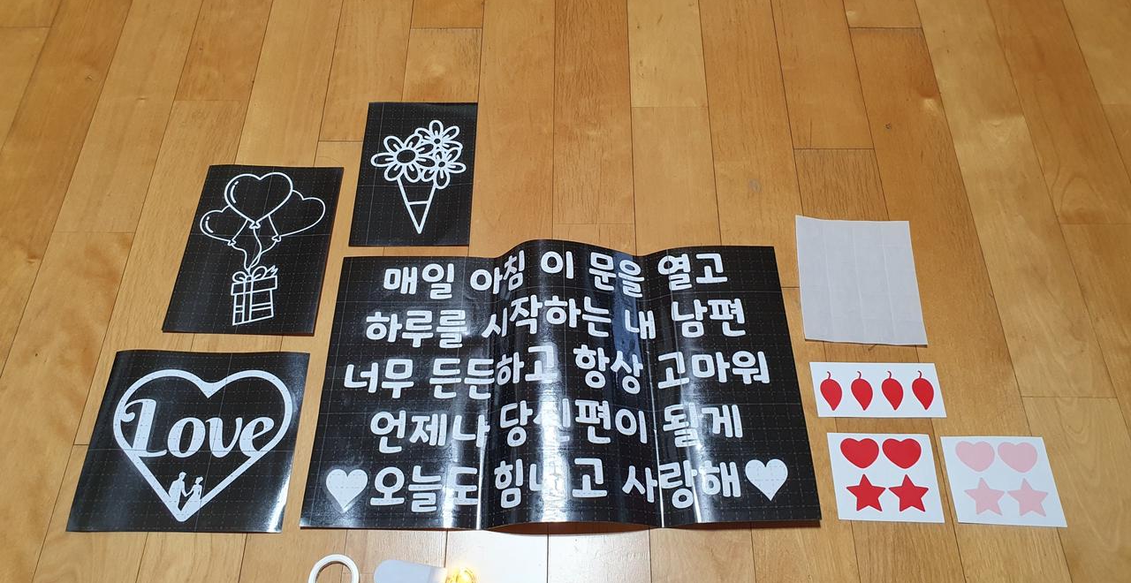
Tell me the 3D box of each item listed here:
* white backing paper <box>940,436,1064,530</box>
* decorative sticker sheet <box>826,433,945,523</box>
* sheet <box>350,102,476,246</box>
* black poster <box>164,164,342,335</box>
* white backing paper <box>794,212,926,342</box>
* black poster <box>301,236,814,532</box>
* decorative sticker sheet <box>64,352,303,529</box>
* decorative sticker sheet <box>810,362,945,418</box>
[{"bbox_3d":[0.330,0.142,0.642,0.078,0.004,0.068,0,62,1],"label":"white backing paper"},{"bbox_3d":[0.242,0.141,0.644,0.077,0.004,0.067,1,62,1],"label":"decorative sticker sheet"},{"bbox_3d":[-0.138,-0.112,0.785,0.106,0.007,0.163,0,62,1],"label":"sheet"},{"bbox_3d":[-0.270,-0.040,0.749,0.126,0.008,0.172,1,62,2],"label":"black poster"},{"bbox_3d":[0.250,-0.011,0.724,0.098,0.009,0.121,3,62,2],"label":"white backing paper"},{"bbox_3d":[-0.006,0.067,0.675,0.377,0.028,0.233,0,62,1],"label":"black poster"},{"bbox_3d":[-0.290,0.115,0.664,0.161,0.010,0.146,0,62,1],"label":"decorative sticker sheet"},{"bbox_3d":[0.249,0.078,0.678,0.100,0.004,0.046,0,62,1],"label":"decorative sticker sheet"}]

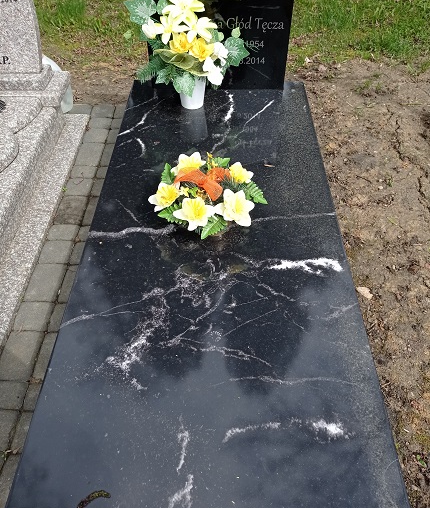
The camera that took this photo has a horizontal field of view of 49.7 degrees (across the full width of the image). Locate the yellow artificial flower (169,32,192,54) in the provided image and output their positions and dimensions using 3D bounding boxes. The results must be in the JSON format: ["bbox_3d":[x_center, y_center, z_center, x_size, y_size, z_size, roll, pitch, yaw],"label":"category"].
[{"bbox_3d":[-0.133,-0.812,1.785,0.087,0.080,0.068,5,15,5],"label":"yellow artificial flower"}]

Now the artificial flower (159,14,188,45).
[{"bbox_3d":[-0.158,-0.850,1.761,0.110,0.114,0.058,11,21,11],"label":"artificial flower"}]

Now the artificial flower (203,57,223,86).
[{"bbox_3d":[-0.010,-0.734,1.867,0.078,0.105,0.060,-11,38,-10],"label":"artificial flower"}]

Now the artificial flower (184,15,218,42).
[{"bbox_3d":[-0.051,-0.849,1.748,0.122,0.108,0.065,-13,24,-13],"label":"artificial flower"}]

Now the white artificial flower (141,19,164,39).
[{"bbox_3d":[-0.237,-0.852,1.761,0.075,0.075,0.075,-29,53,-32],"label":"white artificial flower"}]

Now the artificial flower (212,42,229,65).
[{"bbox_3d":[0.020,-0.787,1.823,0.062,0.085,0.050,-23,39,-21],"label":"artificial flower"}]

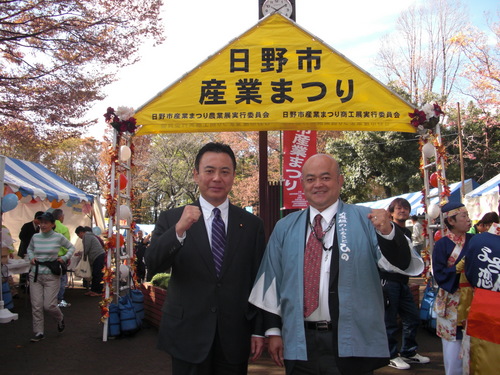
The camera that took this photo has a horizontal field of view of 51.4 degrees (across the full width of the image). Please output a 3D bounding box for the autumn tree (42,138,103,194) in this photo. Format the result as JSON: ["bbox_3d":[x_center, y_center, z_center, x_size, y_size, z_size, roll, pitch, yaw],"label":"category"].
[{"bbox_3d":[-8.162,0.388,24.047,3.600,5.800,3.400,-1,-4,0],"label":"autumn tree"}]

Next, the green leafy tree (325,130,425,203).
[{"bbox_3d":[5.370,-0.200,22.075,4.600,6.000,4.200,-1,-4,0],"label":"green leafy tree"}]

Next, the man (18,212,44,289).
[{"bbox_3d":[-4.581,1.414,10.927,0.420,1.680,0.520,-4,-6,38],"label":"man"}]

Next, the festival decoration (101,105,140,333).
[{"bbox_3d":[-1.615,0.452,6.486,0.430,2.840,0.450,-1,-4,0],"label":"festival decoration"}]

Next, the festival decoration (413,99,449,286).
[{"bbox_3d":[2.275,0.407,6.536,0.400,2.780,0.450,-1,-4,0],"label":"festival decoration"}]

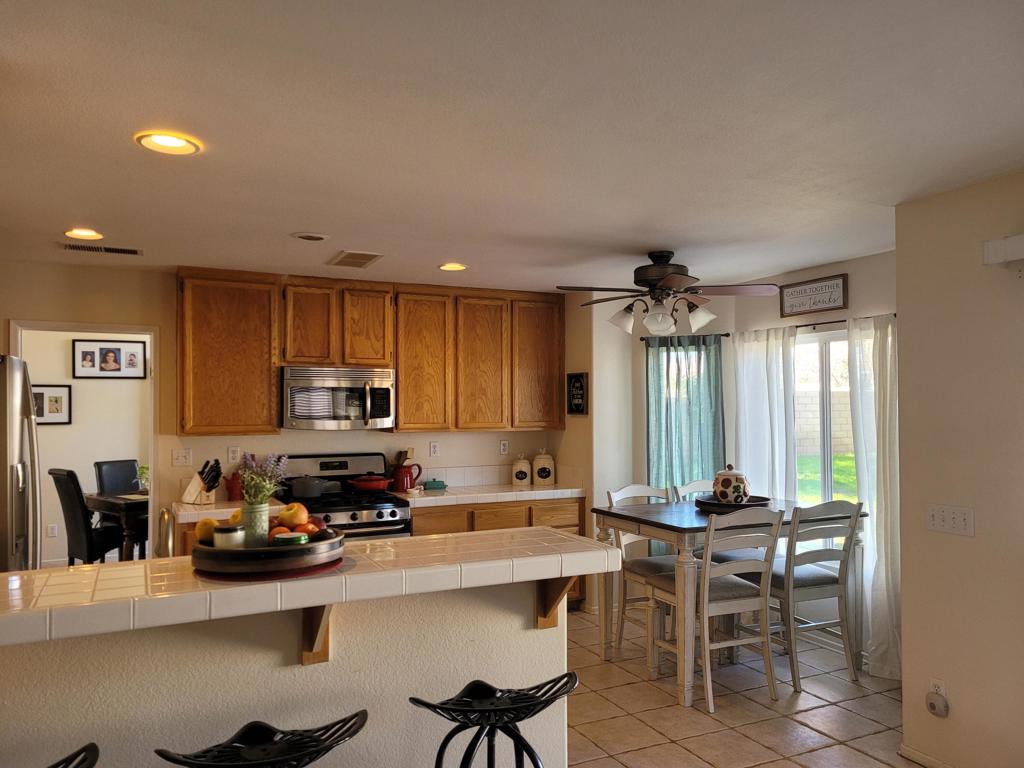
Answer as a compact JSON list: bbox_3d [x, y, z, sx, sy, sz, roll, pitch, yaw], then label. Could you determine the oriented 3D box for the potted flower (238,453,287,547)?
[{"bbox_3d":[-0.782,0.373,2.400,0.155,0.305,0.155,1,-1,-26],"label":"potted flower"}]

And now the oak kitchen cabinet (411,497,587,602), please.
[{"bbox_3d":[-0.200,1.280,5.858,1.429,0.837,0.584,1,-2,-27],"label":"oak kitchen cabinet"}]

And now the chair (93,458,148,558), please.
[{"bbox_3d":[-3.486,1.231,7.063,0.600,1.000,0.450,-1,-2,41],"label":"chair"}]

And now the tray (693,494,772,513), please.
[{"bbox_3d":[1.343,0.732,4.661,0.446,0.061,0.446,0,-1,0],"label":"tray"}]

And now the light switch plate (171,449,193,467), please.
[{"bbox_3d":[-2.191,0.491,5.117,0.117,0.116,0.010,1,-2,-26],"label":"light switch plate"}]

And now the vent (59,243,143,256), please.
[{"bbox_3d":[-2.325,-0.749,4.360,0.420,0.025,0.210,1,-1,-26],"label":"vent"}]

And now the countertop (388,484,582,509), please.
[{"bbox_3d":[-0.194,0.834,5.858,1.429,0.059,0.614,1,-2,-27],"label":"countertop"}]

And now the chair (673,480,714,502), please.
[{"bbox_3d":[1.407,1.172,4.989,0.460,1.020,0.570,1,-1,-26],"label":"chair"}]

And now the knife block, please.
[{"bbox_3d":[-2.007,0.658,4.941,0.190,0.208,0.120,0,-1,19],"label":"knife block"}]

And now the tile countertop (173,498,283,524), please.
[{"bbox_3d":[-1.815,0.793,4.944,0.660,0.062,0.640,1,-1,-26],"label":"tile countertop"}]

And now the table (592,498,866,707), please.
[{"bbox_3d":[1.298,1.233,4.633,1.360,0.923,0.892,1,-1,-26],"label":"table"}]

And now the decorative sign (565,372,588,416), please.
[{"bbox_3d":[0.497,0.076,5.823,0.035,0.325,0.280,1,-1,-26],"label":"decorative sign"}]

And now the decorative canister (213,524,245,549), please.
[{"bbox_3d":[-0.728,0.407,1.982,0.075,0.080,0.075,1,-1,-26],"label":"decorative canister"}]

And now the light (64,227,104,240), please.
[{"bbox_3d":[-2.172,-0.756,3.908,0.180,0.040,0.180,1,-1,-26],"label":"light"}]

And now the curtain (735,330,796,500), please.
[{"bbox_3d":[1.739,0.665,5.296,0.110,2.090,0.590,1,-1,-26],"label":"curtain"}]

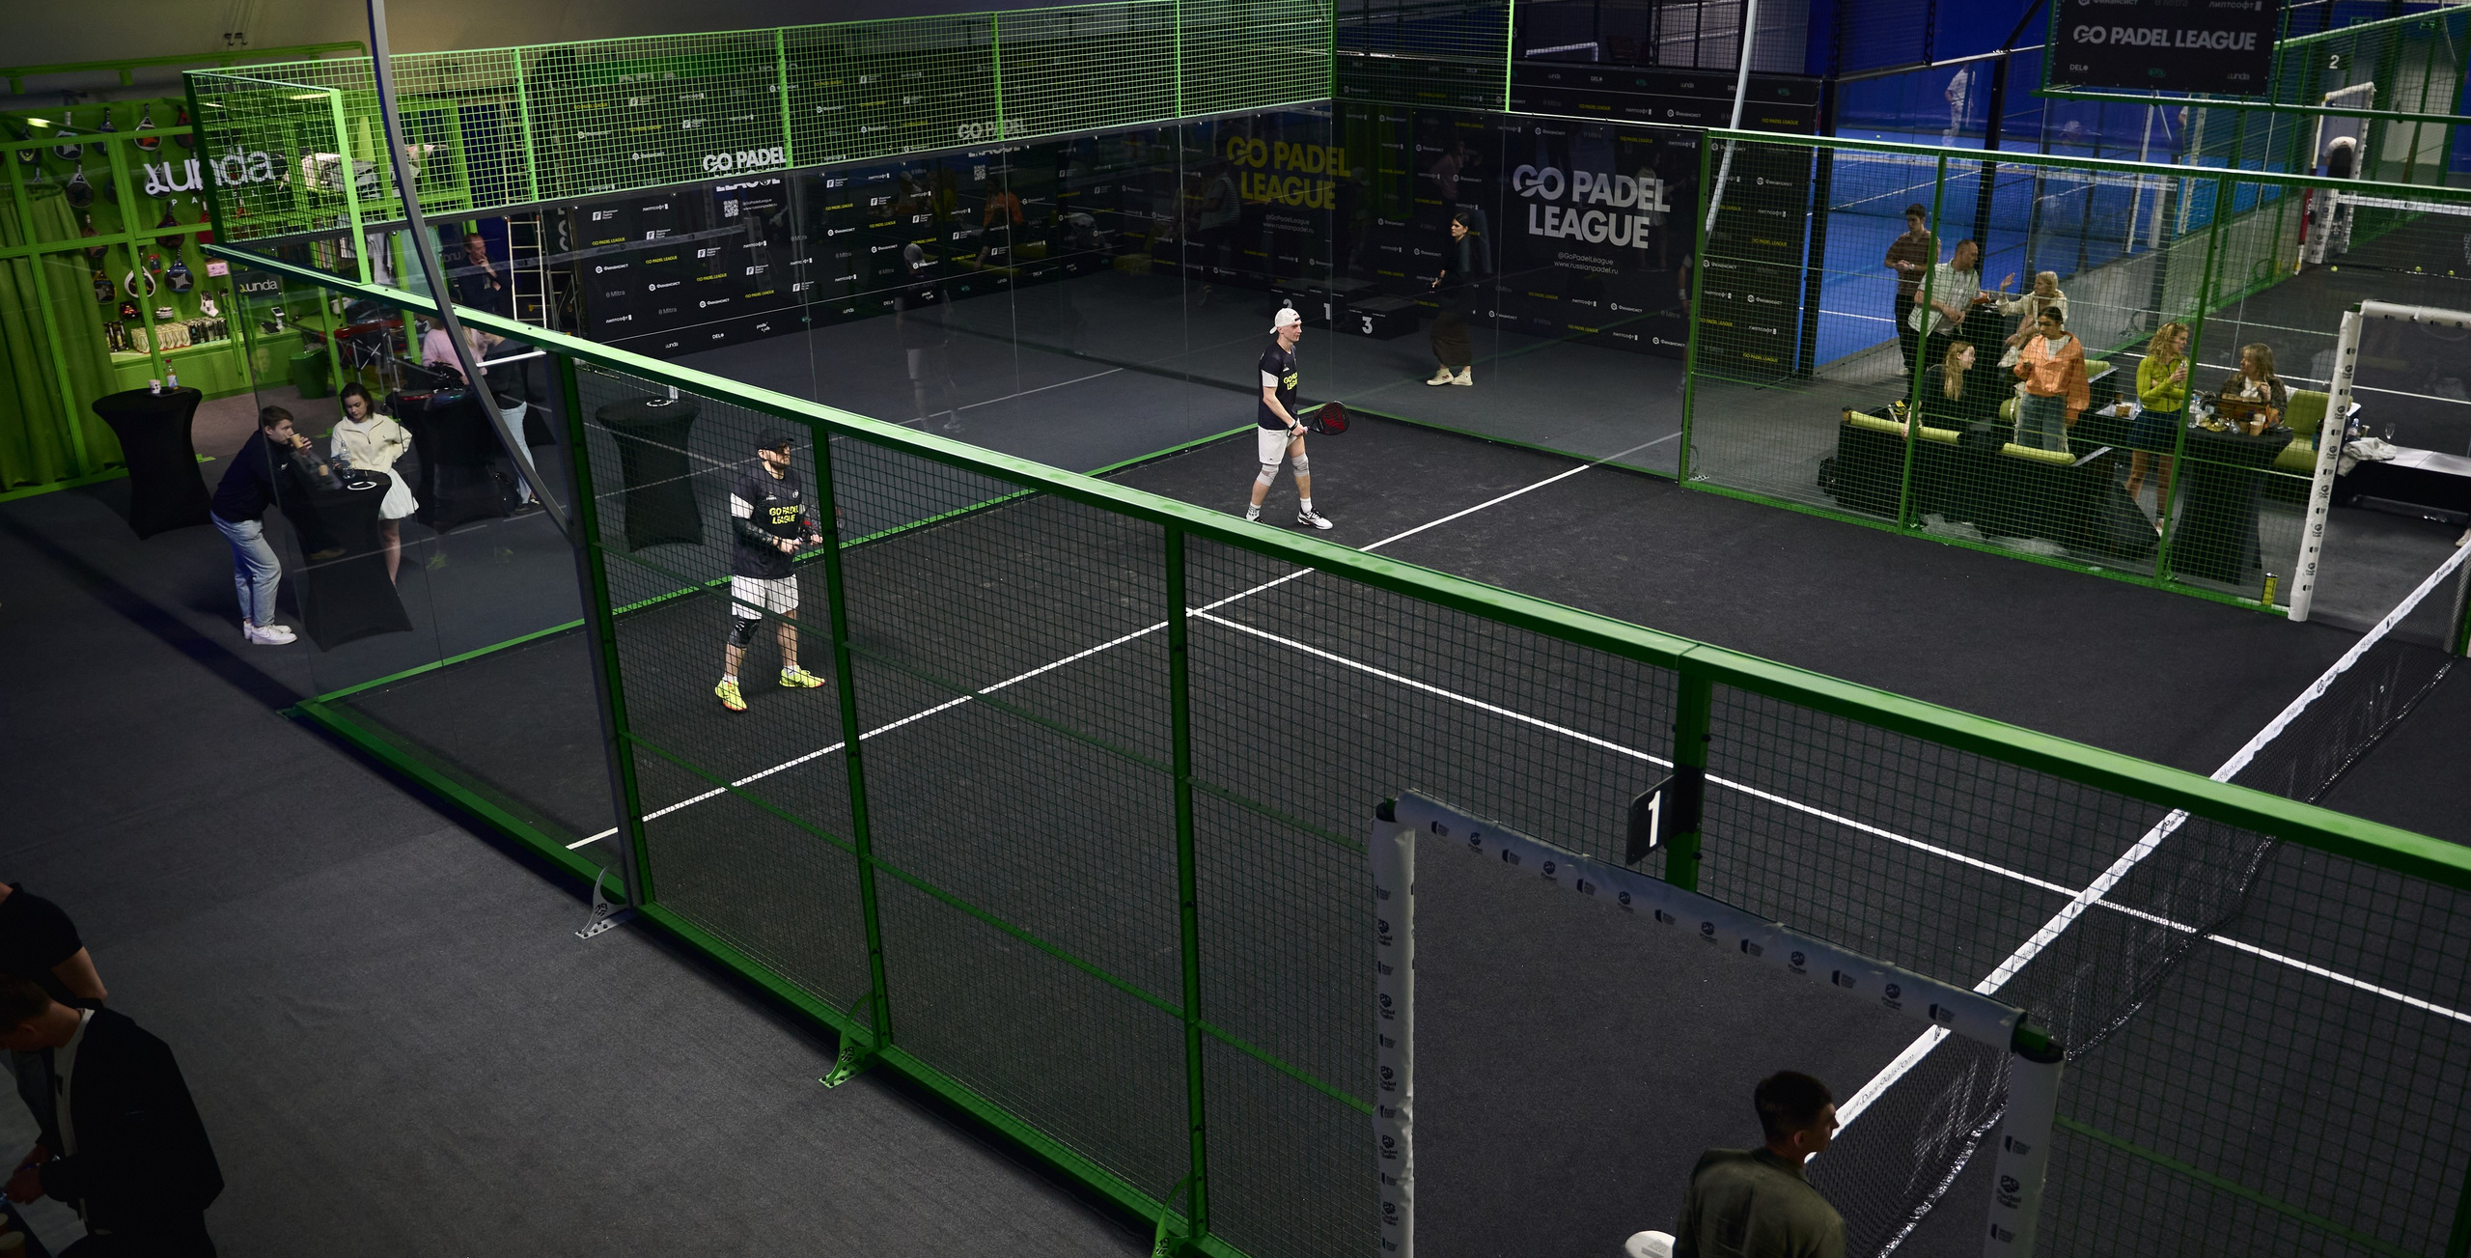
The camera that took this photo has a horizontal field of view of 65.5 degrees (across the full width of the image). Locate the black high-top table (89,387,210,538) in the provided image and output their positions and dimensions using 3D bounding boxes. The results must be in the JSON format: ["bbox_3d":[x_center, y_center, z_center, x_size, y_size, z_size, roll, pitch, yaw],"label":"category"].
[{"bbox_3d":[-9.031,-1.399,16.107,0.820,1.100,0.820,18,28,41],"label":"black high-top table"}]

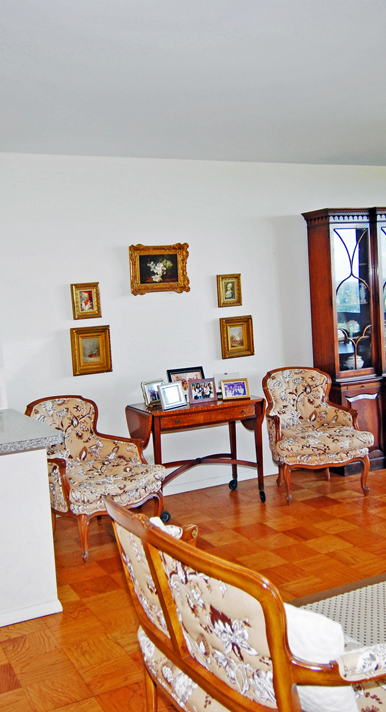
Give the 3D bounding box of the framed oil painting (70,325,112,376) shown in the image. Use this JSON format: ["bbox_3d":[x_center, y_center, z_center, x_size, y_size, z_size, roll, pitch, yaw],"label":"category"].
[{"bbox_3d":[-0.741,-0.037,4.779,0.283,0.345,0.060,-6,5,-26],"label":"framed oil painting"}]

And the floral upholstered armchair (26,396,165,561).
[{"bbox_3d":[-0.674,0.742,4.342,0.706,0.928,0.667,0,5,41],"label":"floral upholstered armchair"}]

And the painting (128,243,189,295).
[{"bbox_3d":[-0.259,-0.686,5.113,0.498,0.374,0.058,-5,4,-25],"label":"painting"}]

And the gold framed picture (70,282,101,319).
[{"bbox_3d":[-0.775,-0.400,4.750,0.200,0.260,0.050,-6,5,-26],"label":"gold framed picture"}]

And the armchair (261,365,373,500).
[{"bbox_3d":[0.957,0.587,5.081,0.667,0.937,0.706,-4,4,-8],"label":"armchair"}]

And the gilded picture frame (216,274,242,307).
[{"bbox_3d":[0.300,-0.528,5.265,0.195,0.255,0.050,-6,5,-26],"label":"gilded picture frame"}]

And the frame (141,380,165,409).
[{"bbox_3d":[-0.277,0.277,4.739,0.190,0.175,0.040,-8,-8,-41],"label":"frame"}]

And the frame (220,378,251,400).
[{"bbox_3d":[0.316,0.251,4.807,0.204,0.150,0.040,-5,-14,-12],"label":"frame"}]

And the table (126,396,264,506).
[{"bbox_3d":[0.025,0.742,4.903,0.899,0.768,0.541,-5,4,-26],"label":"table"}]

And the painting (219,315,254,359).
[{"bbox_3d":[0.371,-0.153,5.432,0.314,0.345,0.048,-5,4,-25],"label":"painting"}]

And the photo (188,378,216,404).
[{"bbox_3d":[0.074,0.270,4.839,0.198,0.174,0.048,-5,-8,-26],"label":"photo"}]

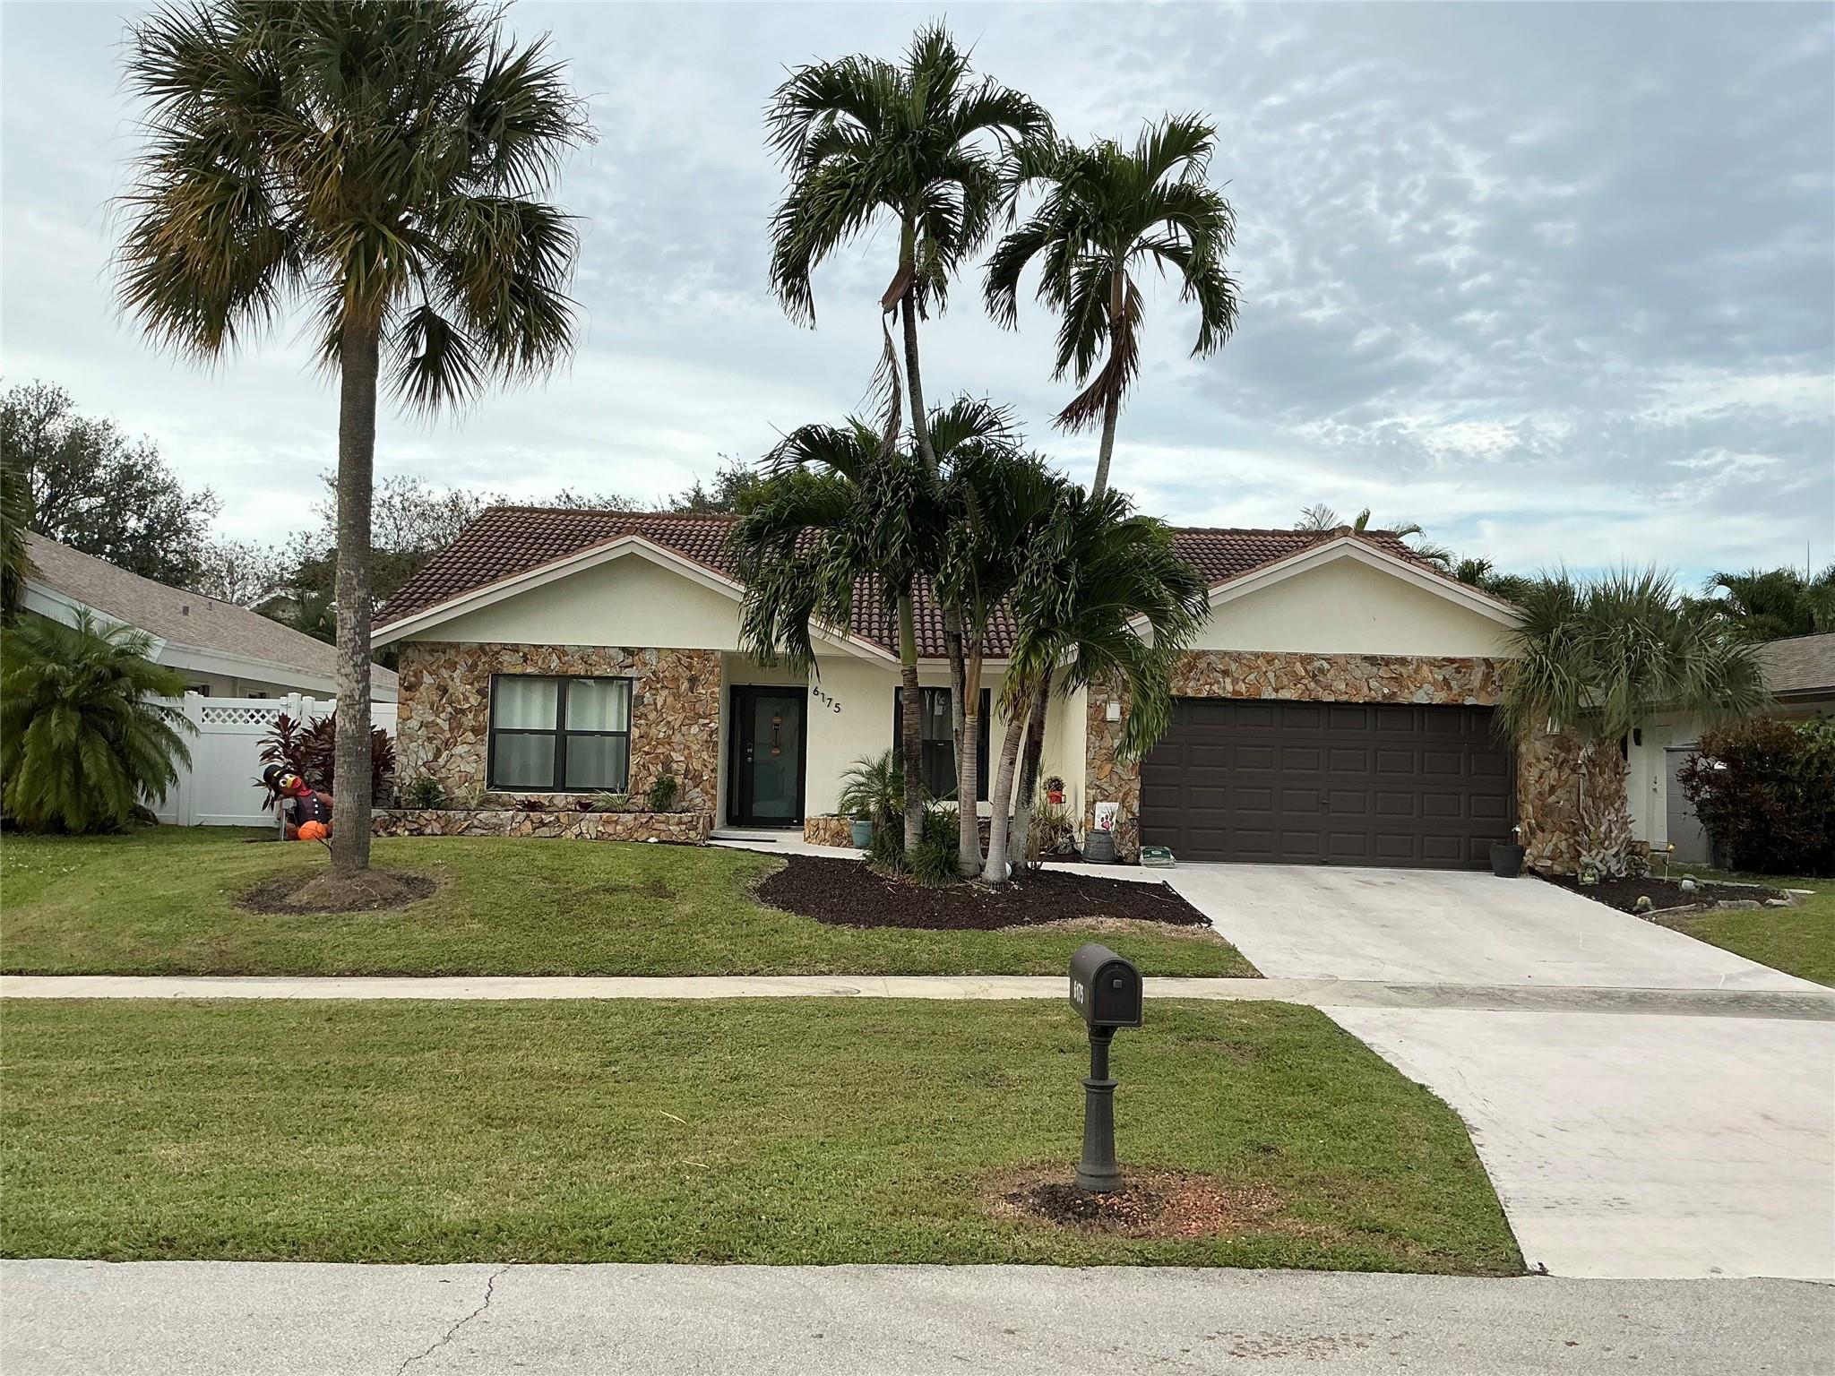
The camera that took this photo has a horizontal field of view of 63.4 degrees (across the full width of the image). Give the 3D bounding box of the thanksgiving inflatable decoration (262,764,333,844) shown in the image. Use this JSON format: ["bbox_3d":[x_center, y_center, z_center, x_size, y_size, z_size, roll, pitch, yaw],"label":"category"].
[{"bbox_3d":[-7.705,1.438,18.619,1.000,0.986,0.800,3,-3,-24],"label":"thanksgiving inflatable decoration"}]

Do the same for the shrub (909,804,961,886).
[{"bbox_3d":[0.202,1.770,16.744,0.647,0.869,0.680,2,-3,-2],"label":"shrub"}]

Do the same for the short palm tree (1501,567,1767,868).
[{"bbox_3d":[8.932,0.463,18.488,3.245,3.716,3.100,2,-3,-2],"label":"short palm tree"}]

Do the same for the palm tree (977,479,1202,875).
[{"bbox_3d":[2.071,-0.040,17.199,2.501,4.458,2.600,2,-3,-2],"label":"palm tree"}]

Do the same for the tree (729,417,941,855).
[{"bbox_3d":[-0.886,-0.571,17.536,2.537,5.196,2.700,2,-3,-2],"label":"tree"}]

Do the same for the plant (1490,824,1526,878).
[{"bbox_3d":[7.344,2.023,18.456,0.451,0.674,0.430,2,-3,-2],"label":"plant"}]

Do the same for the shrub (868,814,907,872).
[{"bbox_3d":[-0.335,1.799,17.327,0.519,0.700,0.550,2,-3,-2],"label":"shrub"}]

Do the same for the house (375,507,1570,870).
[{"bbox_3d":[0.268,-0.283,24.971,15.800,5.620,13.200,2,-3,-2],"label":"house"}]

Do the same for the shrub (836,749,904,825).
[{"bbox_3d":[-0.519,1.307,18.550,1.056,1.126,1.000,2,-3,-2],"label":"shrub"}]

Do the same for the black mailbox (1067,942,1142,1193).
[{"bbox_3d":[0.688,1.403,5.457,0.180,0.865,0.500,2,-3,-3],"label":"black mailbox"}]

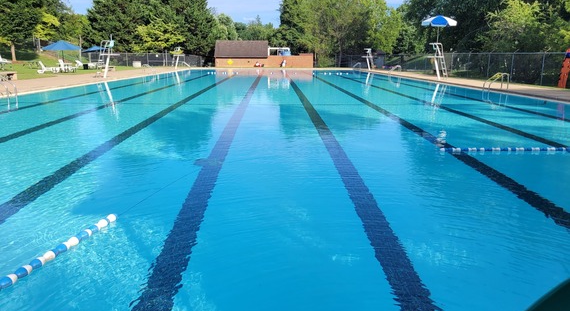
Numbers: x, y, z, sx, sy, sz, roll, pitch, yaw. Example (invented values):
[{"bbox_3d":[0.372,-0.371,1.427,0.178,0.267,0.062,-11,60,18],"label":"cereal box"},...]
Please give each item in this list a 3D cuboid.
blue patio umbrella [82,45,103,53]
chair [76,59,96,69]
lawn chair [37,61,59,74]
[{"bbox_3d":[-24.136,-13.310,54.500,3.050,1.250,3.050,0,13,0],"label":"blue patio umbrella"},{"bbox_3d":[-20.179,-9.159,43.500,1.800,0.900,0.700,1,13,5],"label":"chair"},{"bbox_3d":[-19.234,-7.132,34.800,1.800,0.950,0.680,2,13,10],"label":"lawn chair"}]

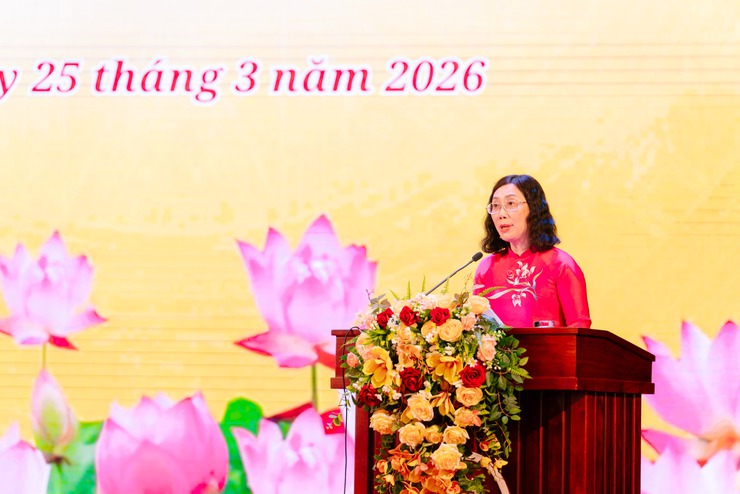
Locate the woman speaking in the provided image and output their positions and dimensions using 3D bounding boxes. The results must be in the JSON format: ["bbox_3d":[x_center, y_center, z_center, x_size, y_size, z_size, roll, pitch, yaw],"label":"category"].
[{"bbox_3d":[0.491,0.561,8.389,0.450,1.610,0.420,-2,-5,28],"label":"woman speaking"}]

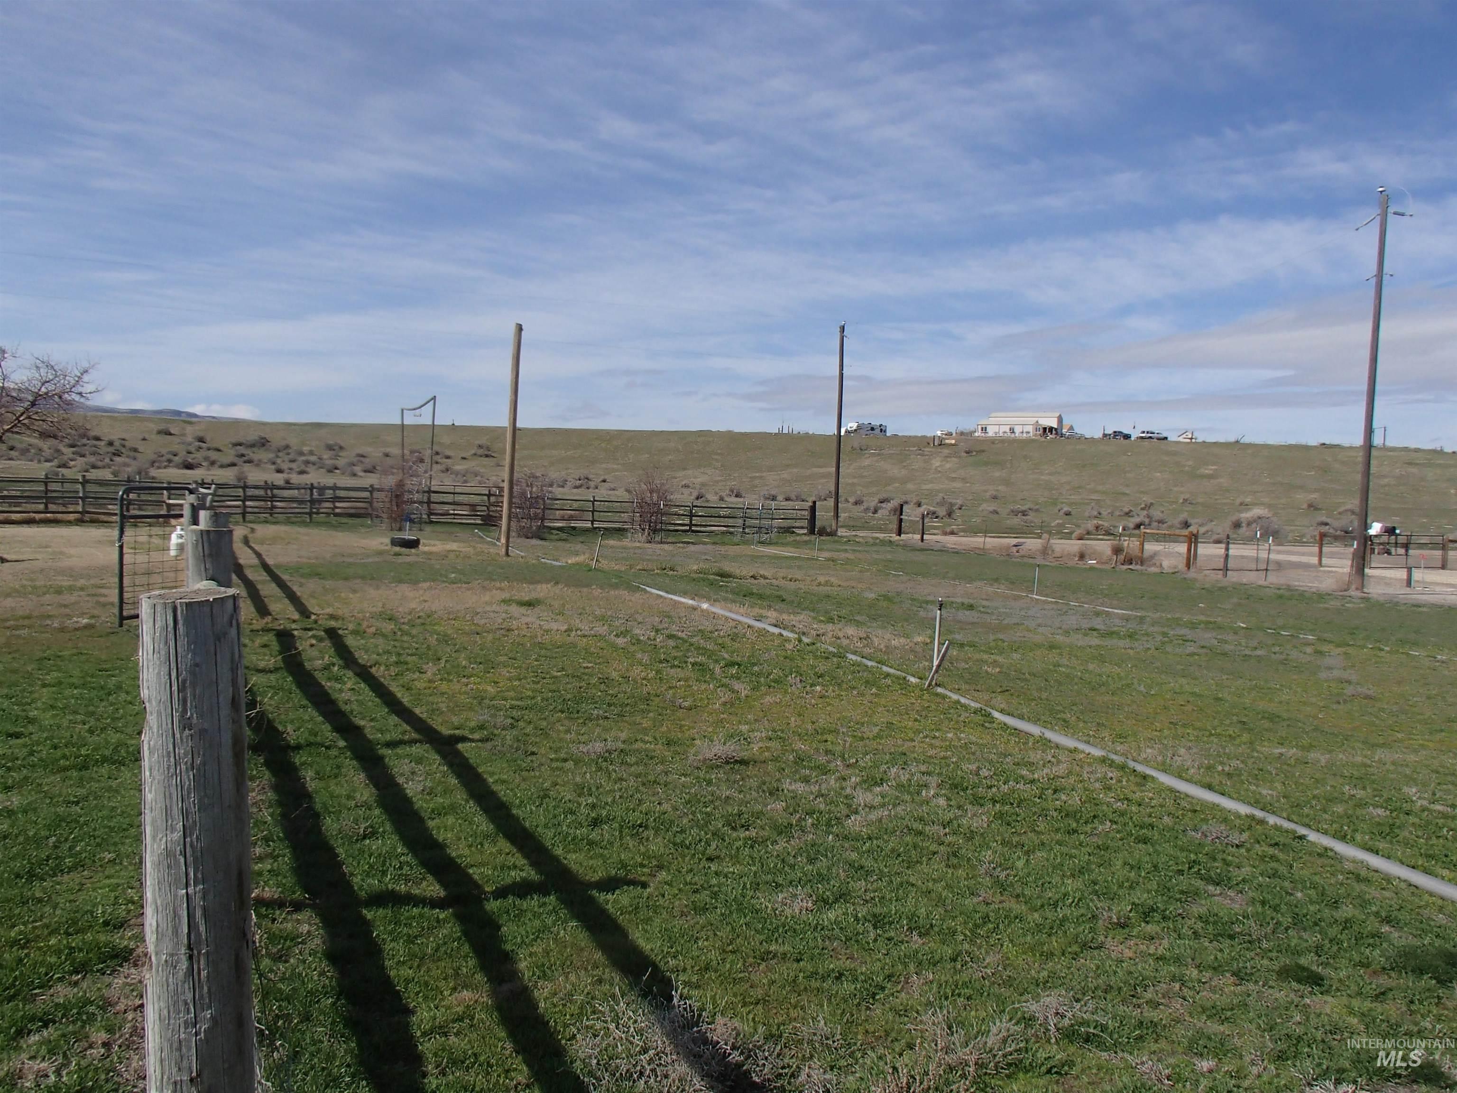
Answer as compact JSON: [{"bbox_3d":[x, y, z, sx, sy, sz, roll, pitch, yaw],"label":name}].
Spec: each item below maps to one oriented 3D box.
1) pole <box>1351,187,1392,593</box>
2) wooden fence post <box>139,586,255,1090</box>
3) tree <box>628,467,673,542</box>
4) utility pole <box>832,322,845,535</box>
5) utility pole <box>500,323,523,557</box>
[{"bbox_3d":[14.156,-3.381,25.935,0.220,8.801,0.220,1,5,0],"label":"pole"},{"bbox_3d":[-0.902,0.719,2.004,0.178,1.290,0.178,1,5,0],"label":"wooden fence post"},{"bbox_3d":[-2.193,-1.142,32.414,1.220,2.072,1.220,1,5,0],"label":"tree"},{"bbox_3d":[4.625,-4.891,49.136,0.240,8.762,0.240,1,5,0],"label":"utility pole"},{"bbox_3d":[-4.000,-1.953,21.822,0.165,4.293,0.165,4,5,0],"label":"utility pole"}]

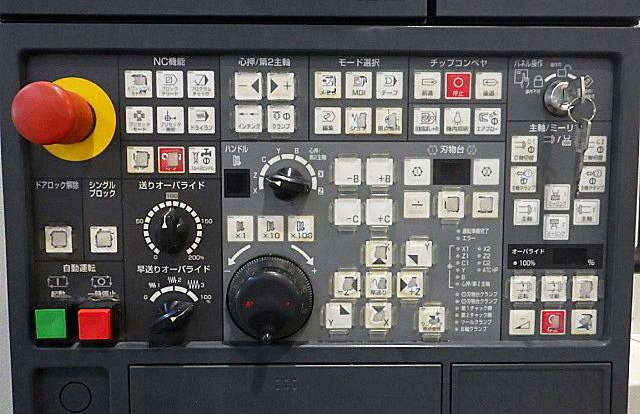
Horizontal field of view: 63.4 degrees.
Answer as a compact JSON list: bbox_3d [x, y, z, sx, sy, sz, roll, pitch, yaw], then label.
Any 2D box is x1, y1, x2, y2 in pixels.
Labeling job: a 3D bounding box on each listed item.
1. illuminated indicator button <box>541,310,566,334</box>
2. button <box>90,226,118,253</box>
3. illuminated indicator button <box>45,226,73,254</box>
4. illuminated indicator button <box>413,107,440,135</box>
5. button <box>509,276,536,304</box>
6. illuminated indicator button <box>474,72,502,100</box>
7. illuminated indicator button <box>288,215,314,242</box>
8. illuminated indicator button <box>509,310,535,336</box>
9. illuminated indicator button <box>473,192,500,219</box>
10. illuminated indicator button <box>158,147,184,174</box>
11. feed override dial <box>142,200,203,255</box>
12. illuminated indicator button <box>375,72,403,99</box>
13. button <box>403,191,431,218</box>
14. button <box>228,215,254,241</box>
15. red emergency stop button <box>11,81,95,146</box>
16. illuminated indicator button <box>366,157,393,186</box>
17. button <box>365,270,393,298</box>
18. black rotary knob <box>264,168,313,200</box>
[{"bbox_3d":[0.174,0.086,0.390,0.019,0.019,0.006,0,3,-1],"label":"illuminated indicator button"},{"bbox_3d":[-0.157,0.024,0.379,0.019,0.019,0.006,0,3,-1],"label":"button"},{"bbox_3d":[-0.189,0.024,0.377,0.019,0.019,0.007,0,4,-1],"label":"illuminated indicator button"},{"bbox_3d":[0.075,-0.061,0.366,0.018,0.018,0.006,0,4,-1],"label":"illuminated indicator button"},{"bbox_3d":[0.150,0.060,0.385,0.019,0.019,0.007,0,4,-1],"label":"button"},{"bbox_3d":[0.122,-0.088,0.378,0.019,0.019,0.007,0,4,-1],"label":"illuminated indicator button"},{"bbox_3d":[-0.014,0.015,0.382,0.019,0.019,0.006,0,3,-1],"label":"illuminated indicator button"},{"bbox_3d":[0.149,0.085,0.386,0.019,0.019,0.007,0,4,-1],"label":"illuminated indicator button"},{"bbox_3d":[0.122,-0.001,0.384,0.019,0.019,0.007,0,4,-1],"label":"illuminated indicator button"},{"bbox_3d":[-0.106,-0.034,0.375,0.019,0.019,0.007,0,4,-1],"label":"illuminated indicator button"},{"bbox_3d":[-0.107,0.016,0.369,0.043,0.039,0.020,0,4,-1],"label":"feed override dial"},{"bbox_3d":[0.050,-0.087,0.376,0.019,0.019,0.007,0,4,-1],"label":"illuminated indicator button"},{"bbox_3d":[0.070,-0.001,0.378,0.019,0.019,0.007,0,4,-1],"label":"button"},{"bbox_3d":[-0.058,0.015,0.381,0.019,0.019,0.006,0,3,-1],"label":"button"},{"bbox_3d":[-0.176,-0.061,0.348,0.041,0.041,0.048,0,4,-1],"label":"red emergency stop button"},{"bbox_3d":[0.044,-0.025,0.381,0.019,0.019,0.007,0,4,-1],"label":"illuminated indicator button"},{"bbox_3d":[0.044,0.057,0.384,0.019,0.019,0.007,0,4,-1],"label":"button"},{"bbox_3d":[-0.023,-0.016,0.367,0.032,0.024,0.022,0,4,-1],"label":"black rotary knob"}]

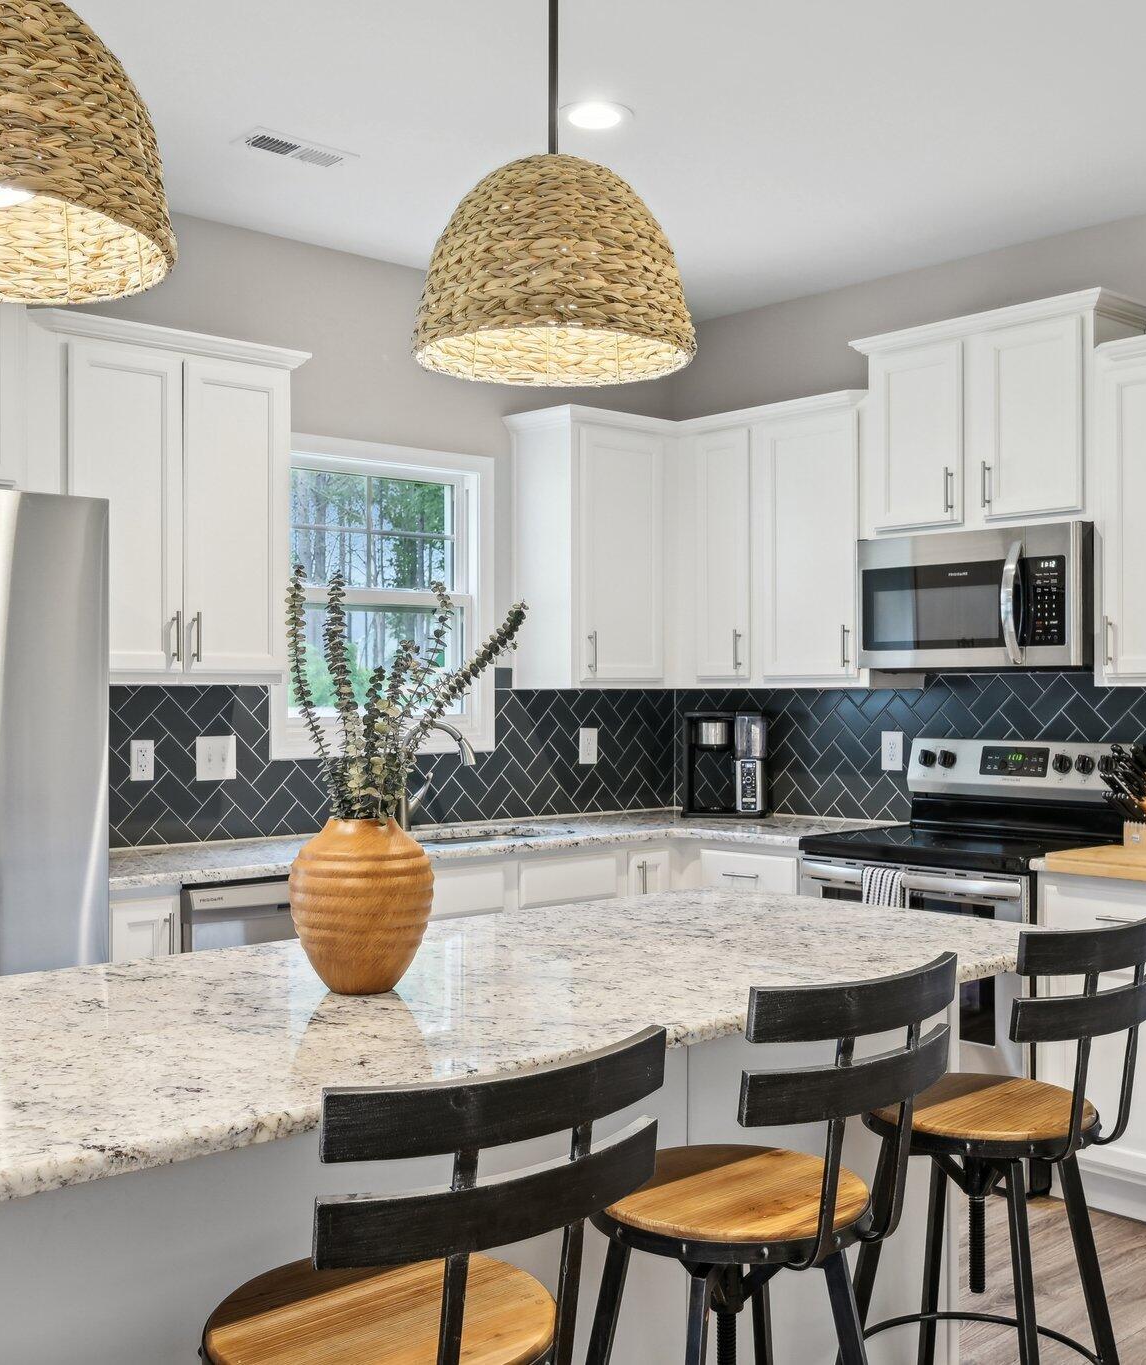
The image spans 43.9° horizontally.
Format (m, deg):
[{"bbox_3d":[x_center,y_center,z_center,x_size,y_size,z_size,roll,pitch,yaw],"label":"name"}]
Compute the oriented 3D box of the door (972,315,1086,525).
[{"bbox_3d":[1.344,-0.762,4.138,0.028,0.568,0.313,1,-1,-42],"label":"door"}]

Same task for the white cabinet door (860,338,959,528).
[{"bbox_3d":[1.070,-0.751,4.411,0.028,0.553,0.318,0,-1,-42],"label":"white cabinet door"}]

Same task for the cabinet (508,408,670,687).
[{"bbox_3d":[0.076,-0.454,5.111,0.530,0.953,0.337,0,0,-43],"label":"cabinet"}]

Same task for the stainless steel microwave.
[{"bbox_3d":[1.297,-0.244,4.369,0.405,0.413,0.762,1,-1,-42],"label":"stainless steel microwave"}]

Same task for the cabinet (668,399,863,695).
[{"bbox_3d":[0.757,-0.456,4.981,0.361,0.953,0.860,0,0,-43],"label":"cabinet"}]

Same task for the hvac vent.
[{"bbox_3d":[-0.726,-1.382,3.711,0.295,0.020,0.160,0,0,-43],"label":"hvac vent"}]

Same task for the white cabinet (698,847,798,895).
[{"bbox_3d":[0.787,0.951,4.730,0.640,0.880,0.435,0,0,-43],"label":"white cabinet"}]

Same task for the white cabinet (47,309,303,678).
[{"bbox_3d":[-1.177,-0.474,4.008,0.798,0.955,0.360,1,-1,-42],"label":"white cabinet"}]

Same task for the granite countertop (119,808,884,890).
[{"bbox_3d":[-0.195,0.495,4.334,2.660,0.035,1.178,1,-1,-42],"label":"granite countertop"}]

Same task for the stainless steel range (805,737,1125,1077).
[{"bbox_3d":[1.176,0.788,4.253,0.700,1.200,0.759,0,0,-43],"label":"stainless steel range"}]

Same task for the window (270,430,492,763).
[{"bbox_3d":[-0.627,-0.273,4.772,0.894,1.039,0.095,1,-1,-42],"label":"window"}]

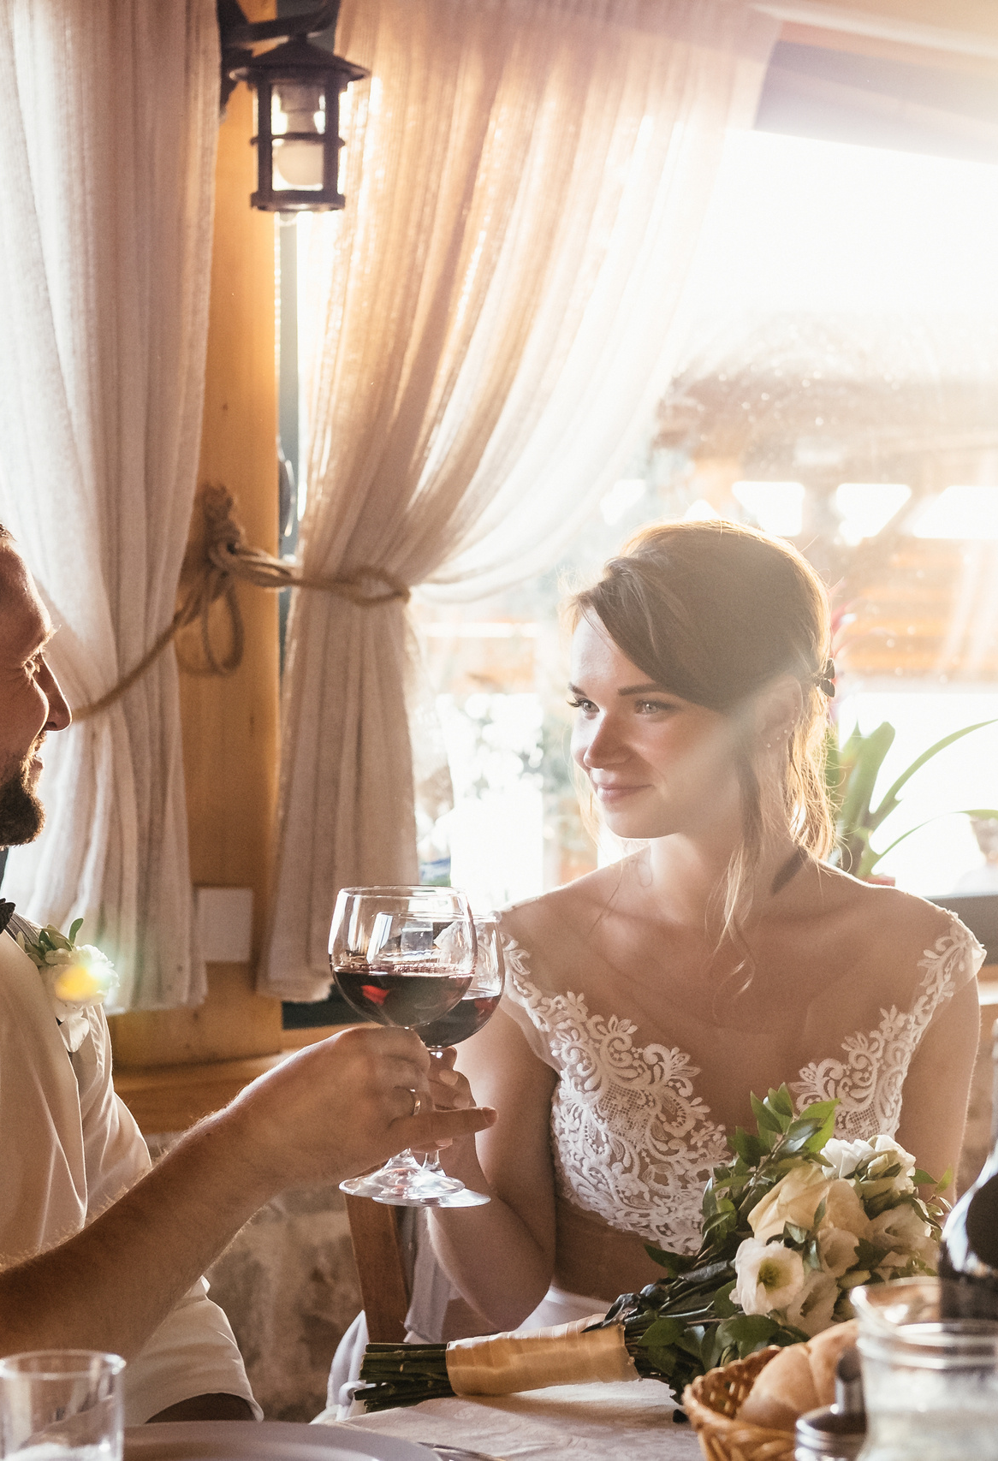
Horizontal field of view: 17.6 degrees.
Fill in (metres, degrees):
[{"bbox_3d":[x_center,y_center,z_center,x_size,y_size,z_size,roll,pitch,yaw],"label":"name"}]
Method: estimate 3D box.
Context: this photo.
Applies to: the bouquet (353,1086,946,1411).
[{"bbox_3d":[0.095,0.333,2.030,0.370,0.195,0.190,-8,-3,-6],"label":"bouquet"}]

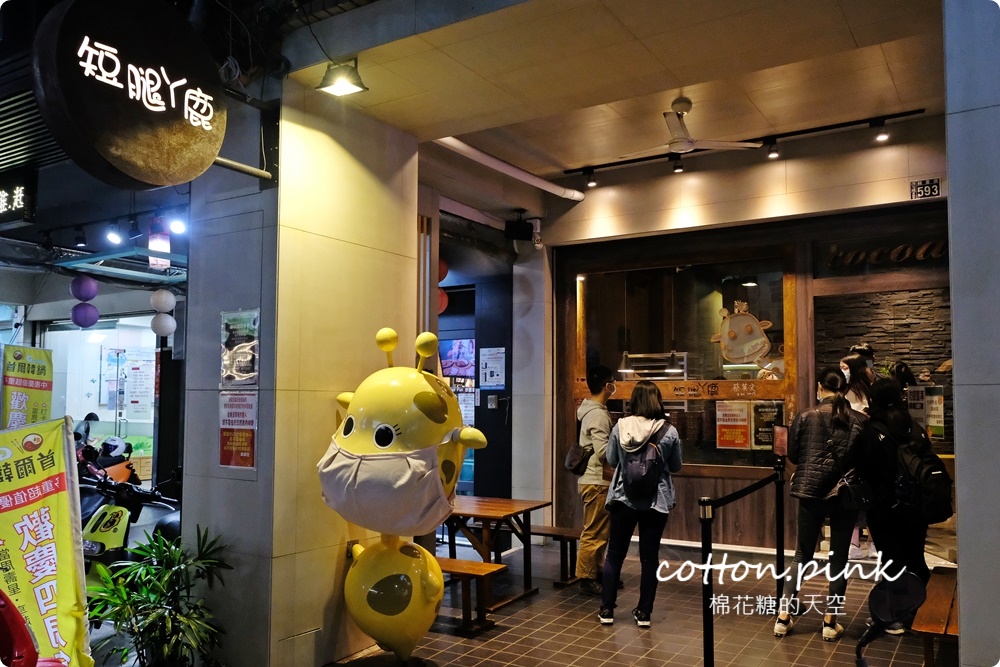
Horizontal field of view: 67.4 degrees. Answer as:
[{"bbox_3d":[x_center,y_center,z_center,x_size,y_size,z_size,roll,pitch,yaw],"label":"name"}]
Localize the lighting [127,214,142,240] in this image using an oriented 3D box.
[{"bbox_3d":[-3.406,-0.989,7.000,0.115,0.235,0.130,-3,-5,31],"label":"lighting"}]

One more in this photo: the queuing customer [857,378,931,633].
[{"bbox_3d":[2.553,1.095,4.830,0.480,1.580,0.480,1,-4,-15],"label":"queuing customer"}]

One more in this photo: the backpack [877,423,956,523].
[{"bbox_3d":[2.866,1.002,5.150,0.320,0.530,0.270,2,-5,-21],"label":"backpack"}]

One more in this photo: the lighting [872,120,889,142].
[{"bbox_3d":[3.155,-1.679,6.219,0.115,0.175,0.120,-3,-5,31],"label":"lighting"}]

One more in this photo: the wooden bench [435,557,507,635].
[{"bbox_3d":[-0.442,1.723,5.010,1.000,0.390,0.320,-3,-5,31],"label":"wooden bench"}]

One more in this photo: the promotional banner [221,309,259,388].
[{"bbox_3d":[-1.483,0.091,4.263,0.312,0.432,0.010,-3,-5,31],"label":"promotional banner"}]

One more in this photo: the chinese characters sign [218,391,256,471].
[{"bbox_3d":[-1.483,0.542,4.230,0.303,0.425,0.008,-3,-5,31],"label":"chinese characters sign"}]

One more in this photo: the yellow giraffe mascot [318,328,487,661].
[{"bbox_3d":[-0.534,0.887,3.945,1.000,1.830,0.770,-3,-5,31],"label":"yellow giraffe mascot"}]

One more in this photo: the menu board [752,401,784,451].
[{"bbox_3d":[2.321,0.800,6.483,0.300,0.425,0.010,-3,-5,31],"label":"menu board"}]

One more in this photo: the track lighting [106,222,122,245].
[{"bbox_3d":[-3.289,-0.853,6.400,0.115,0.180,0.125,-1,-4,14],"label":"track lighting"}]

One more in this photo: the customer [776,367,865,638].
[{"bbox_3d":[2.030,1.064,4.750,0.540,1.650,0.420,-1,-4,17],"label":"customer"}]

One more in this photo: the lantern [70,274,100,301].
[{"bbox_3d":[-4.490,-0.484,8.100,0.275,0.272,0.275,-3,-5,31],"label":"lantern"}]

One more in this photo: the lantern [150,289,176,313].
[{"bbox_3d":[-3.944,-0.378,8.800,0.275,0.272,0.275,-3,-5,31],"label":"lantern"}]

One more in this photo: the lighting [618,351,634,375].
[{"bbox_3d":[1.343,0.308,7.964,0.180,0.230,0.180,-3,-5,31],"label":"lighting"}]

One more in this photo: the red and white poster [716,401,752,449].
[{"bbox_3d":[2.066,0.812,6.637,0.300,0.425,0.010,-3,-5,31],"label":"red and white poster"}]

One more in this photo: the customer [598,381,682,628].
[{"bbox_3d":[0.937,1.130,5.000,0.520,1.590,0.430,-1,-4,8],"label":"customer"}]

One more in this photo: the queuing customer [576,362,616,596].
[{"bbox_3d":[0.767,1.111,5.809,0.390,1.730,0.500,0,-5,-3],"label":"queuing customer"}]

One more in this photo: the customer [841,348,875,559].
[{"bbox_3d":[2.978,1.005,6.180,0.450,1.630,0.360,-3,-5,40],"label":"customer"}]

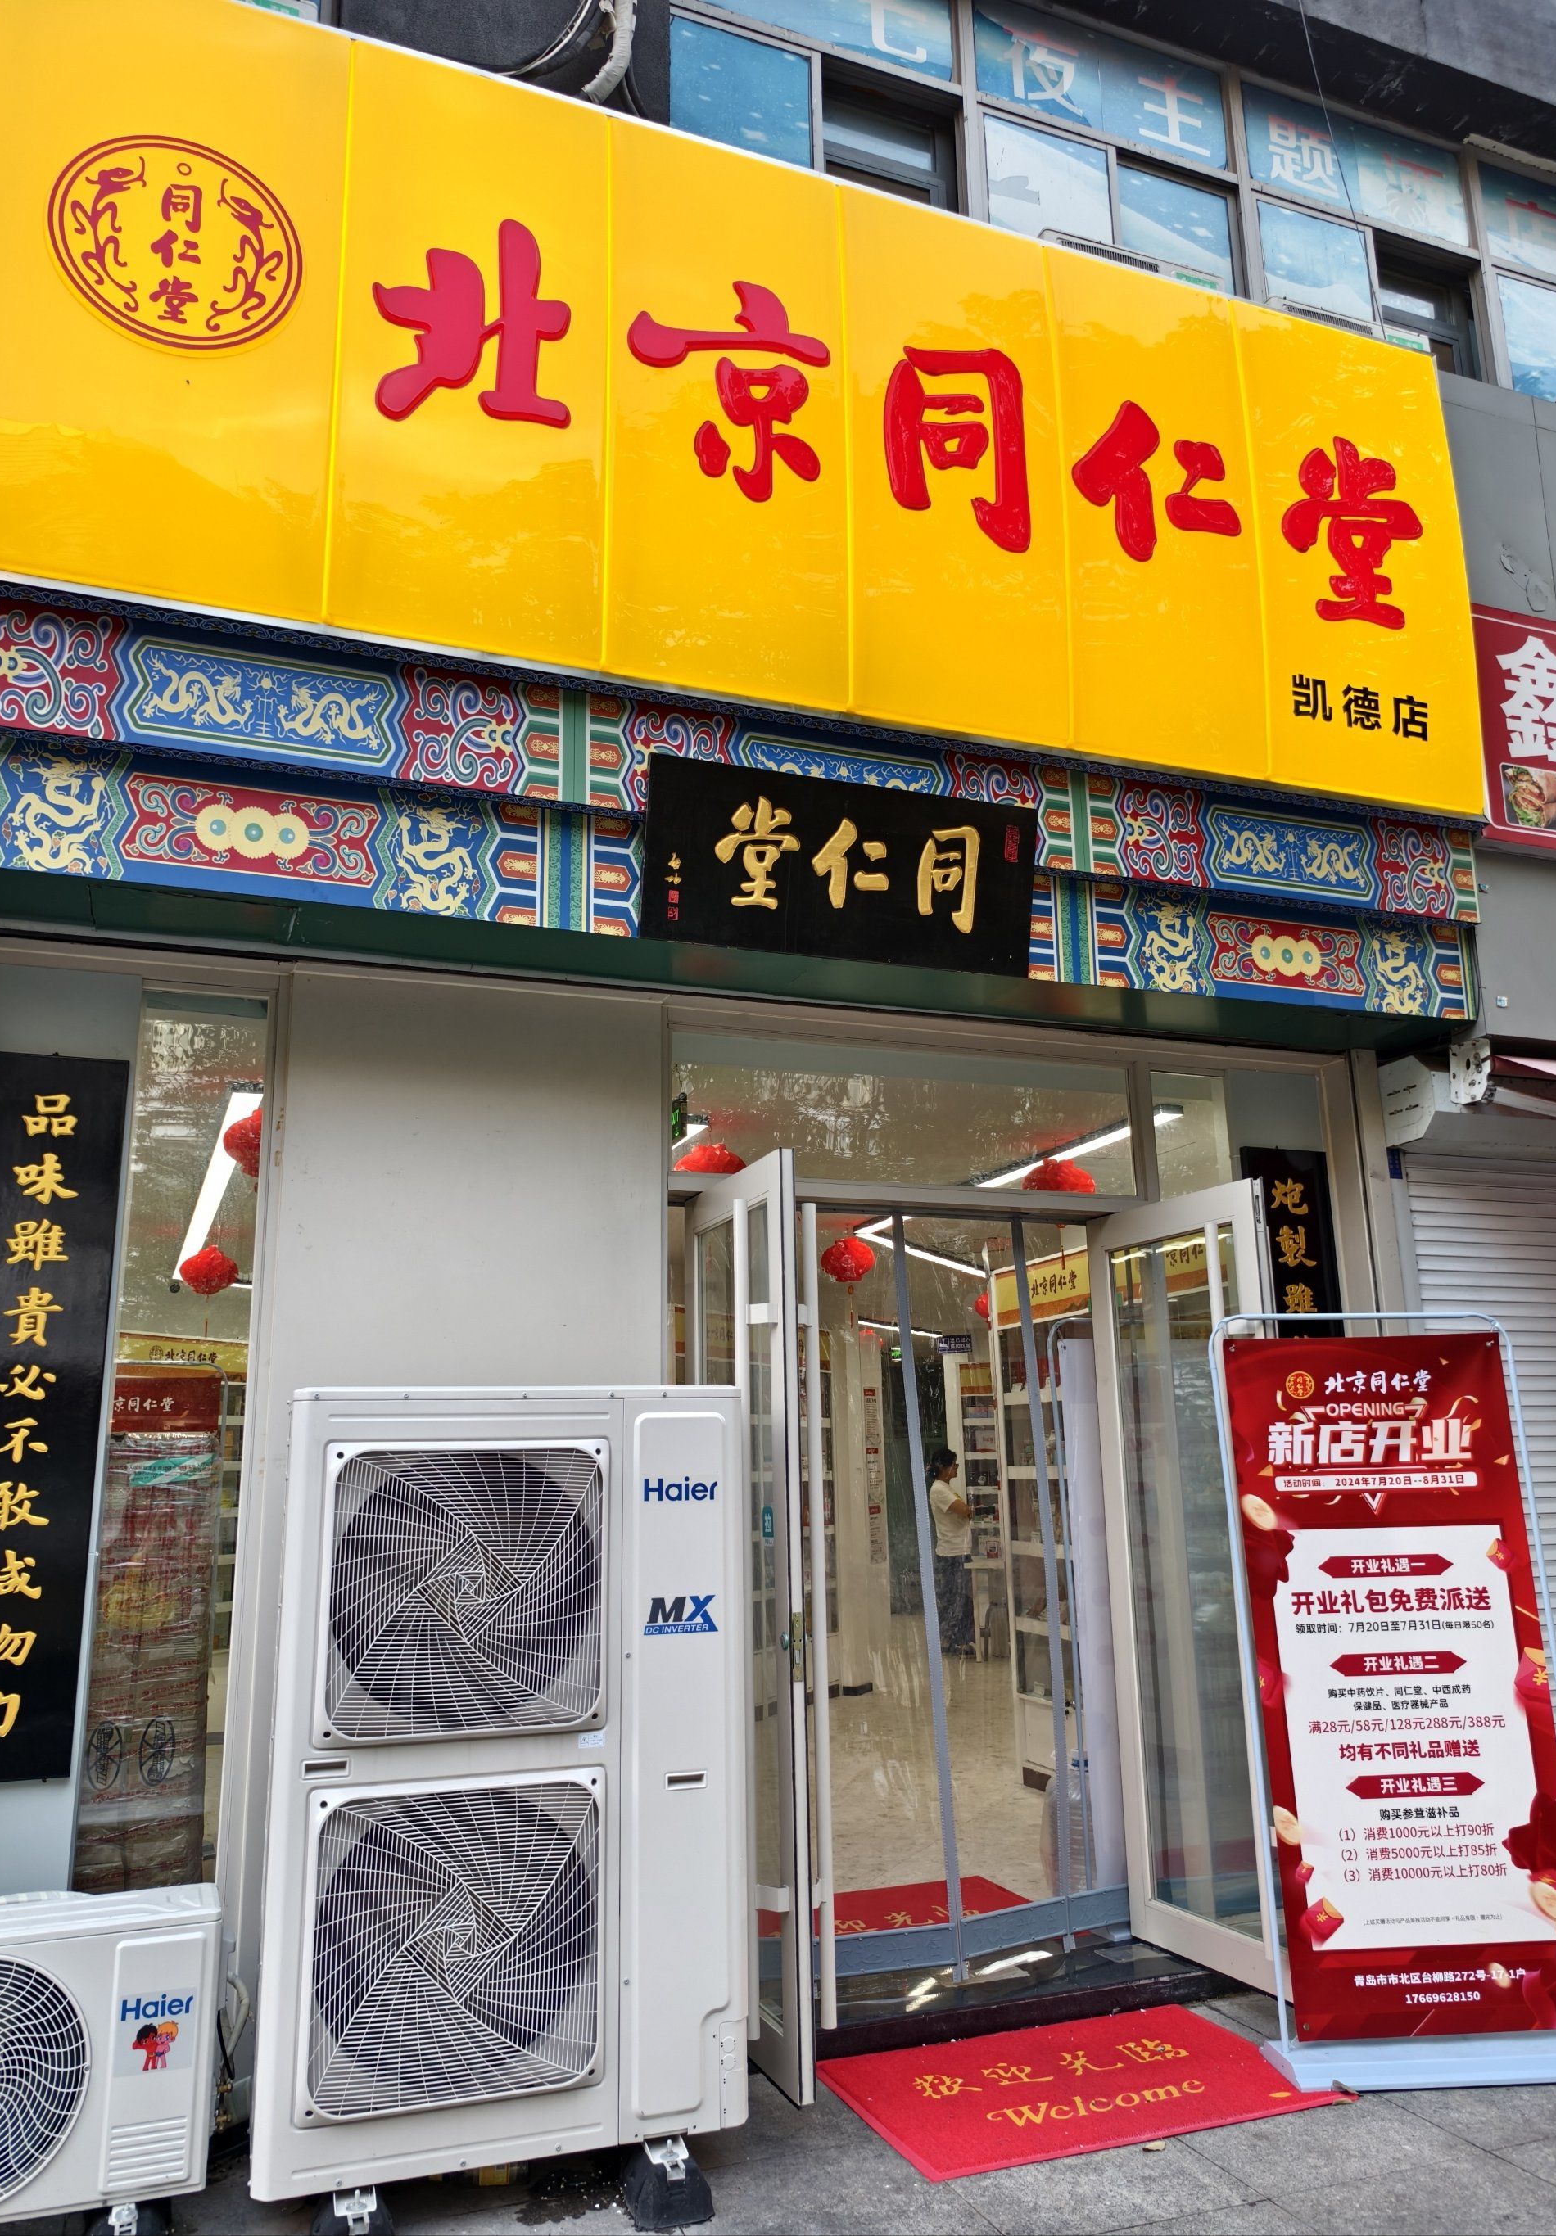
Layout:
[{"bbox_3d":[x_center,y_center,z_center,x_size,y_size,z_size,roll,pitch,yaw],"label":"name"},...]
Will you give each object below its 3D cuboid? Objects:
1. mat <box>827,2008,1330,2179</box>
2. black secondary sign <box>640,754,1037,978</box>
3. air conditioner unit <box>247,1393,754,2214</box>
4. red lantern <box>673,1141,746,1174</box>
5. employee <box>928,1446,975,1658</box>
[{"bbox_3d":[0.767,2.488,3.851,1.150,0.015,0.720,4,-14,-19],"label":"mat"},{"bbox_3d":[0.208,-0.758,4.581,1.279,0.547,0.045,4,-2,-19],"label":"black secondary sign"},{"bbox_3d":[-0.641,1.539,3.540,1.059,1.750,0.410,3,-14,-16],"label":"air conditioner unit"},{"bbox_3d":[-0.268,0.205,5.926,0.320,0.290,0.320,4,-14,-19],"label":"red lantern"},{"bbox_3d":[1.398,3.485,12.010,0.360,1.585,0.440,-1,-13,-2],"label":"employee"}]

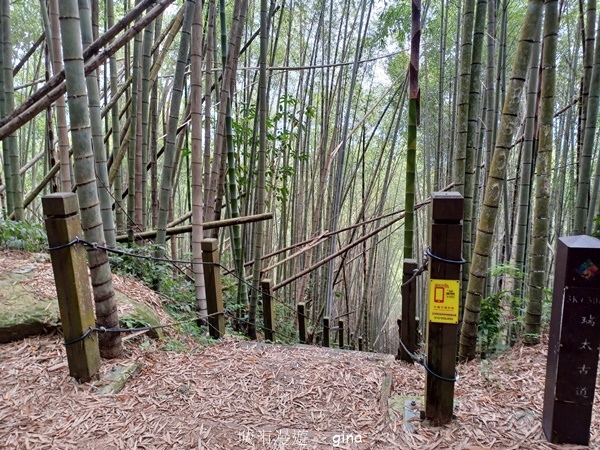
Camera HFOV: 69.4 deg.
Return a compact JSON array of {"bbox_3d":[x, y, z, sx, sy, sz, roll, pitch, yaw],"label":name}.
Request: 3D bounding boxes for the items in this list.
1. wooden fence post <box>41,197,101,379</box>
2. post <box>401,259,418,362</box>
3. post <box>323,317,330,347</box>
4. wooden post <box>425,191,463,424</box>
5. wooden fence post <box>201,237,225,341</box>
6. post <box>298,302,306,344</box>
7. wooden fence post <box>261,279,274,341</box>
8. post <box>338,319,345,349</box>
[{"bbox_3d":[-1.344,0.378,2.576,0.125,1.097,0.125,0,12,7],"label":"wooden fence post"},{"bbox_3d":[1.146,0.907,4.535,0.125,1.097,0.125,2,12,17],"label":"post"},{"bbox_3d":[0.640,2.708,10.201,0.125,1.097,0.125,0,12,11],"label":"post"},{"bbox_3d":[0.683,0.403,2.072,0.125,1.097,0.125,1,12,14],"label":"wooden post"},{"bbox_3d":[-0.938,0.707,4.700,0.125,1.097,0.125,1,12,13],"label":"wooden fence post"},{"bbox_3d":[0.054,2.060,8.433,0.125,1.097,0.125,0,12,11],"label":"post"},{"bbox_3d":[-0.491,1.417,6.873,0.125,1.097,0.125,0,12,11],"label":"wooden fence post"},{"bbox_3d":[1.159,3.147,11.969,0.125,1.097,0.125,0,12,11],"label":"post"}]

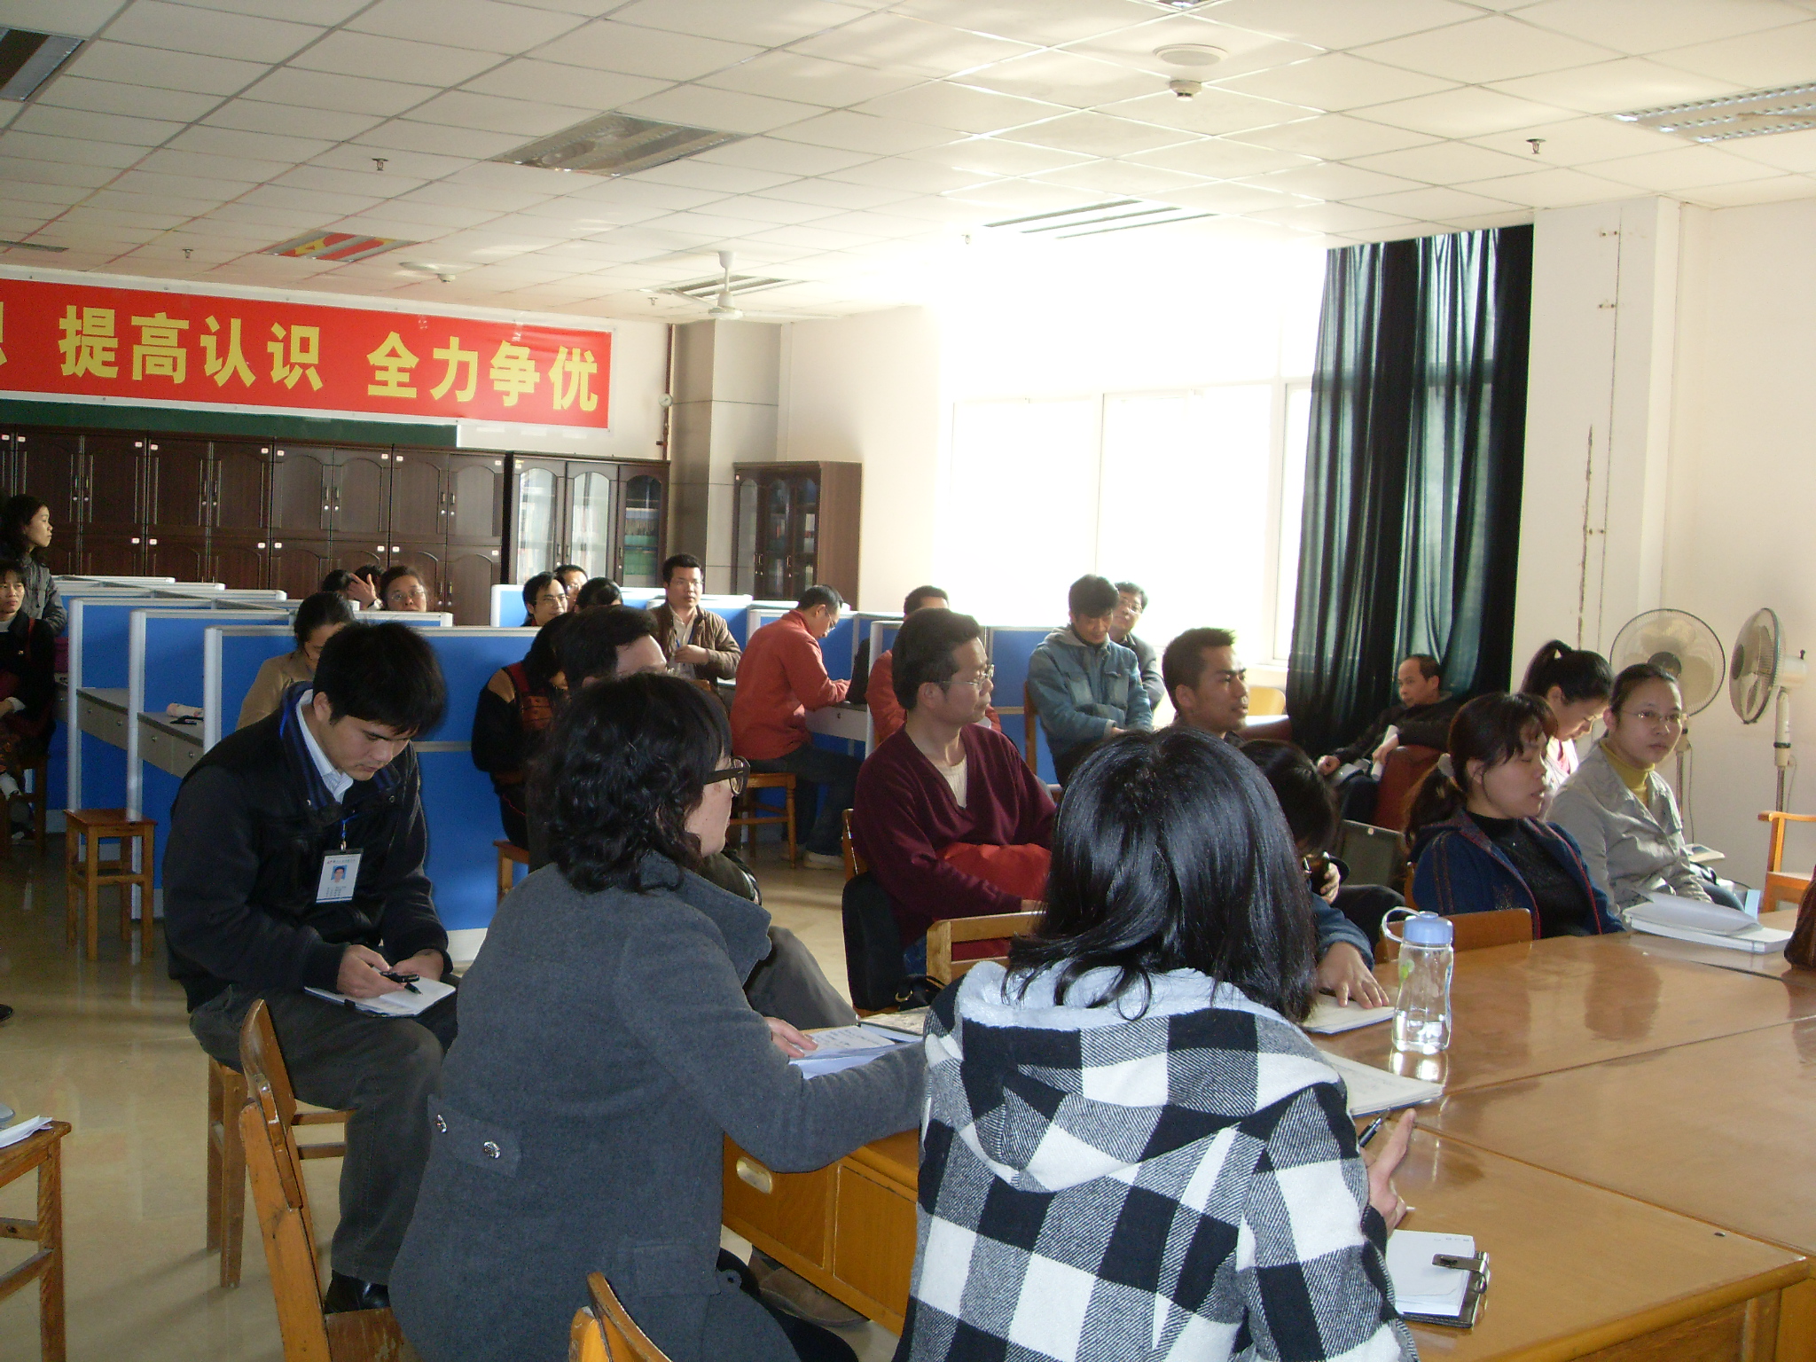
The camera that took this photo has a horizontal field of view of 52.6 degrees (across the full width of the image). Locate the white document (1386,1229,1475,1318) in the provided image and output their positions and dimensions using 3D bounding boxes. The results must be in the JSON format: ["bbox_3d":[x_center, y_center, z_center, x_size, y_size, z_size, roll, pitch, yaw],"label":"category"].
[{"bbox_3d":[0.487,0.604,1.894,0.170,0.015,0.223,4,5,20],"label":"white document"}]

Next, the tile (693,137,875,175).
[{"bbox_3d":[-0.492,-2.129,7.461,0.595,0.020,0.595,-1,6,-33],"label":"tile"}]

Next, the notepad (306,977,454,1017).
[{"bbox_3d":[-1.020,0.598,3.545,0.280,0.022,0.195,5,6,25],"label":"notepad"}]

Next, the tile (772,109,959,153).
[{"bbox_3d":[-0.144,-2.022,6.780,0.600,0.022,0.600,-1,6,-34],"label":"tile"}]

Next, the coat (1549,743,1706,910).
[{"bbox_3d":[1.650,0.422,4.200,0.450,0.570,0.370,-1,6,-37],"label":"coat"}]

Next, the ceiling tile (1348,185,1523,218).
[{"bbox_3d":[2.228,-2.020,7.770,0.595,0.020,0.595,-1,6,-33],"label":"ceiling tile"}]

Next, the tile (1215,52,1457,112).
[{"bbox_3d":[1.355,-1.885,5.792,0.595,0.020,0.595,-1,6,-33],"label":"tile"}]

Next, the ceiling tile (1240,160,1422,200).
[{"bbox_3d":[1.728,-2.041,7.505,0.600,0.020,0.600,-1,6,-33],"label":"ceiling tile"}]

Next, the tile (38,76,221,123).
[{"bbox_3d":[-2.842,-2.139,6.719,0.600,0.025,0.600,-1,5,-33],"label":"tile"}]

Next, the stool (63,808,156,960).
[{"bbox_3d":[-2.593,0.666,5.966,0.235,0.445,0.335,-1,5,-33],"label":"stool"}]

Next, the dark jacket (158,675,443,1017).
[{"bbox_3d":[-0.986,0.272,3.000,0.480,0.540,0.420,-2,6,-43],"label":"dark jacket"}]

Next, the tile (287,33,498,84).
[{"bbox_3d":[-1.679,-2.045,6.035,0.600,0.020,0.600,-1,6,-33],"label":"tile"}]

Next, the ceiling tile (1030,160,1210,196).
[{"bbox_3d":[0.885,-2.083,7.616,0.595,0.020,0.595,-1,6,-33],"label":"ceiling tile"}]

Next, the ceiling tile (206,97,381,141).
[{"bbox_3d":[-2.295,-2.097,6.852,0.600,0.022,0.600,-1,6,-34],"label":"ceiling tile"}]

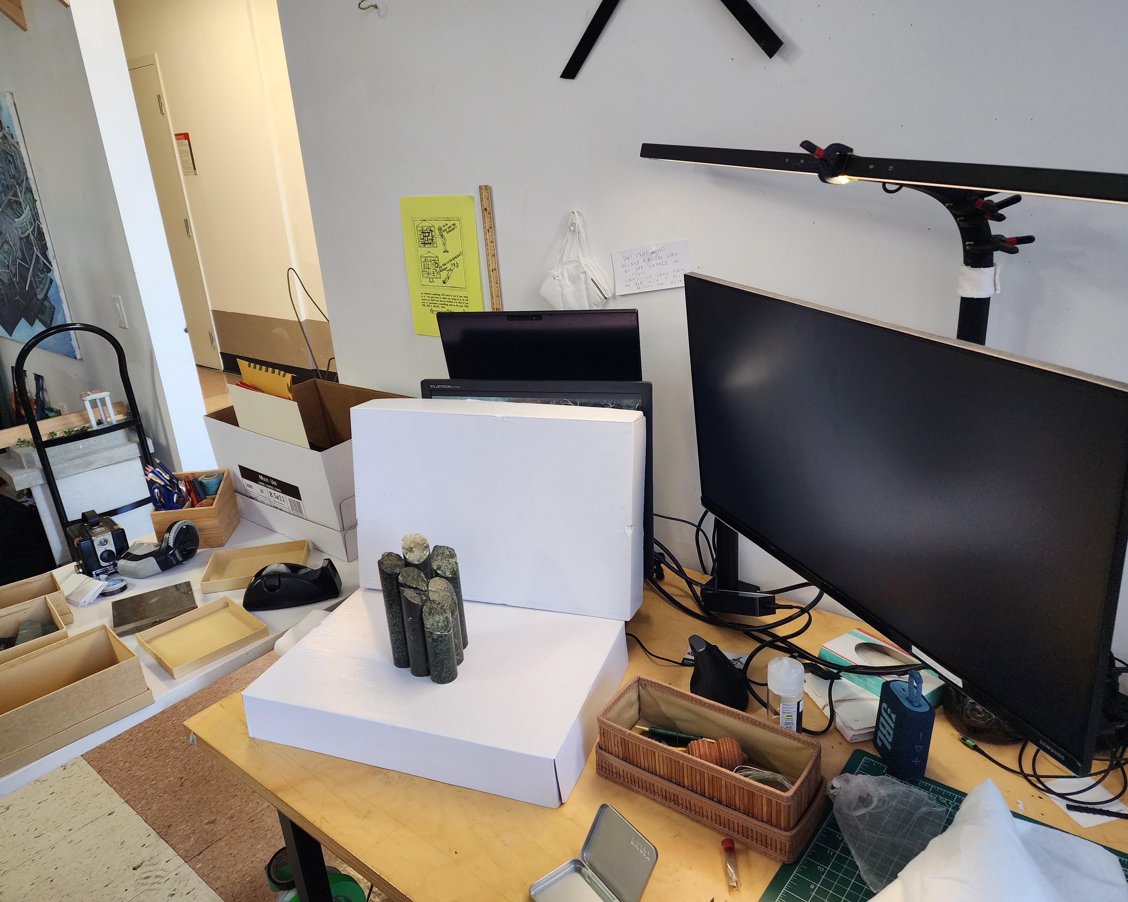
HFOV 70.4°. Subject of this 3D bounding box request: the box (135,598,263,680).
[{"bbox_3d":[-0.584,0.298,1.294,0.150,0.017,0.149,15,27,41],"label":"box"}]

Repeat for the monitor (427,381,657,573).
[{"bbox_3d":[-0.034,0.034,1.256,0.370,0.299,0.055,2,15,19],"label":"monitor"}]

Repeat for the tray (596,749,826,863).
[{"bbox_3d":[0.166,0.377,0.928,0.249,0.040,0.106,10,24,36],"label":"tray"}]

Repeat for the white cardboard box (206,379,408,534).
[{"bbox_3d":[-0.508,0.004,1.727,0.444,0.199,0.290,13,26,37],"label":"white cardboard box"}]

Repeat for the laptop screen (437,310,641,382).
[{"bbox_3d":[-0.035,-0.128,1.345,0.350,0.225,0.012,3,28,19],"label":"laptop screen"}]

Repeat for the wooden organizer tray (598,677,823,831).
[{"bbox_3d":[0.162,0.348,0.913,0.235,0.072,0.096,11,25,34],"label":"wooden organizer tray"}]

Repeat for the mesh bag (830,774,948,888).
[{"bbox_3d":[0.335,0.389,0.862,0.155,0.036,0.097,-19,24,-37],"label":"mesh bag"}]

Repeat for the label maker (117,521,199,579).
[{"bbox_3d":[-0.767,0.179,1.511,0.145,0.078,0.088,-11,20,-19],"label":"label maker"}]

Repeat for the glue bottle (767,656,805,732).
[{"bbox_3d":[0.270,0.313,0.978,0.043,0.113,0.043,-3,20,1],"label":"glue bottle"}]

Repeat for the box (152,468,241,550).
[{"bbox_3d":[-0.743,0.120,1.620,0.123,0.117,0.133,-5,19,-3],"label":"box"}]

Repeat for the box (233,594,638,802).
[{"bbox_3d":[-0.166,0.320,1.122,0.448,0.070,0.293,3,20,20],"label":"box"}]

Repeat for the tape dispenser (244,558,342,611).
[{"bbox_3d":[-0.462,0.217,1.355,0.155,0.065,0.058,-6,19,-4],"label":"tape dispenser"}]

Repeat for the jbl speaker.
[{"bbox_3d":[0.403,0.310,0.943,0.041,0.122,0.071,-7,20,-8],"label":"jbl speaker"}]

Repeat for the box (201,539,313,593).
[{"bbox_3d":[-0.577,0.216,1.509,0.176,0.020,0.127,-7,20,-9],"label":"box"}]

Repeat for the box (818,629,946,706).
[{"bbox_3d":[0.441,0.302,1.098,0.074,0.031,0.153,-16,23,-29],"label":"box"}]

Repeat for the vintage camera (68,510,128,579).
[{"bbox_3d":[-0.908,0.175,1.548,0.088,0.109,0.096,-21,26,-39],"label":"vintage camera"}]

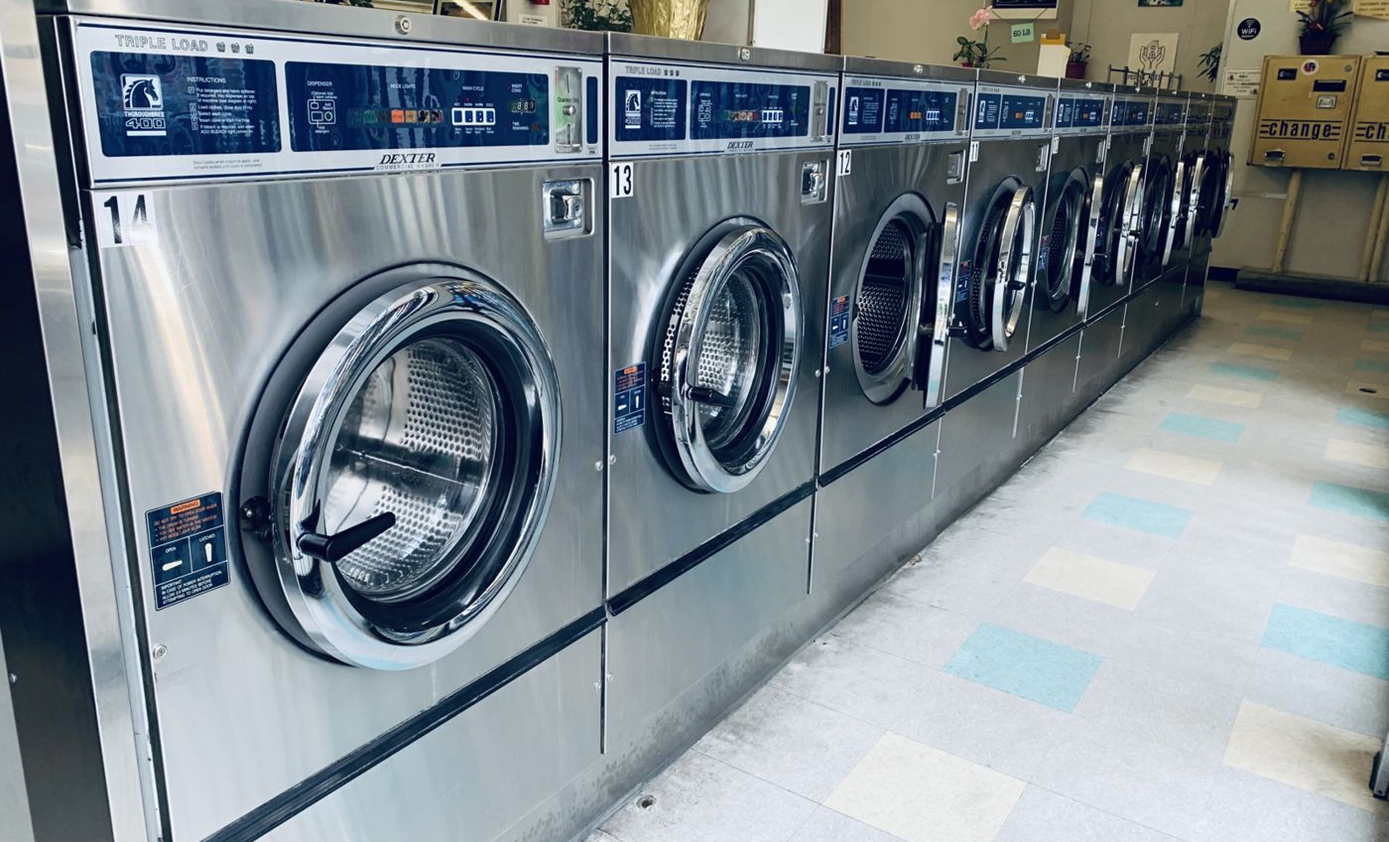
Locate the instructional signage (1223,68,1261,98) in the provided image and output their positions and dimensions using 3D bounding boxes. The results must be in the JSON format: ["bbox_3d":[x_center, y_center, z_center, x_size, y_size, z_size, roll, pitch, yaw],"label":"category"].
[{"bbox_3d":[4.160,-2.563,7.911,0.272,0.216,0.008,12,20,32],"label":"instructional signage"}]

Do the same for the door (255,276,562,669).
[{"bbox_3d":[-0.326,0.075,1.369,0.130,0.525,0.525,10,19,27],"label":"door"}]

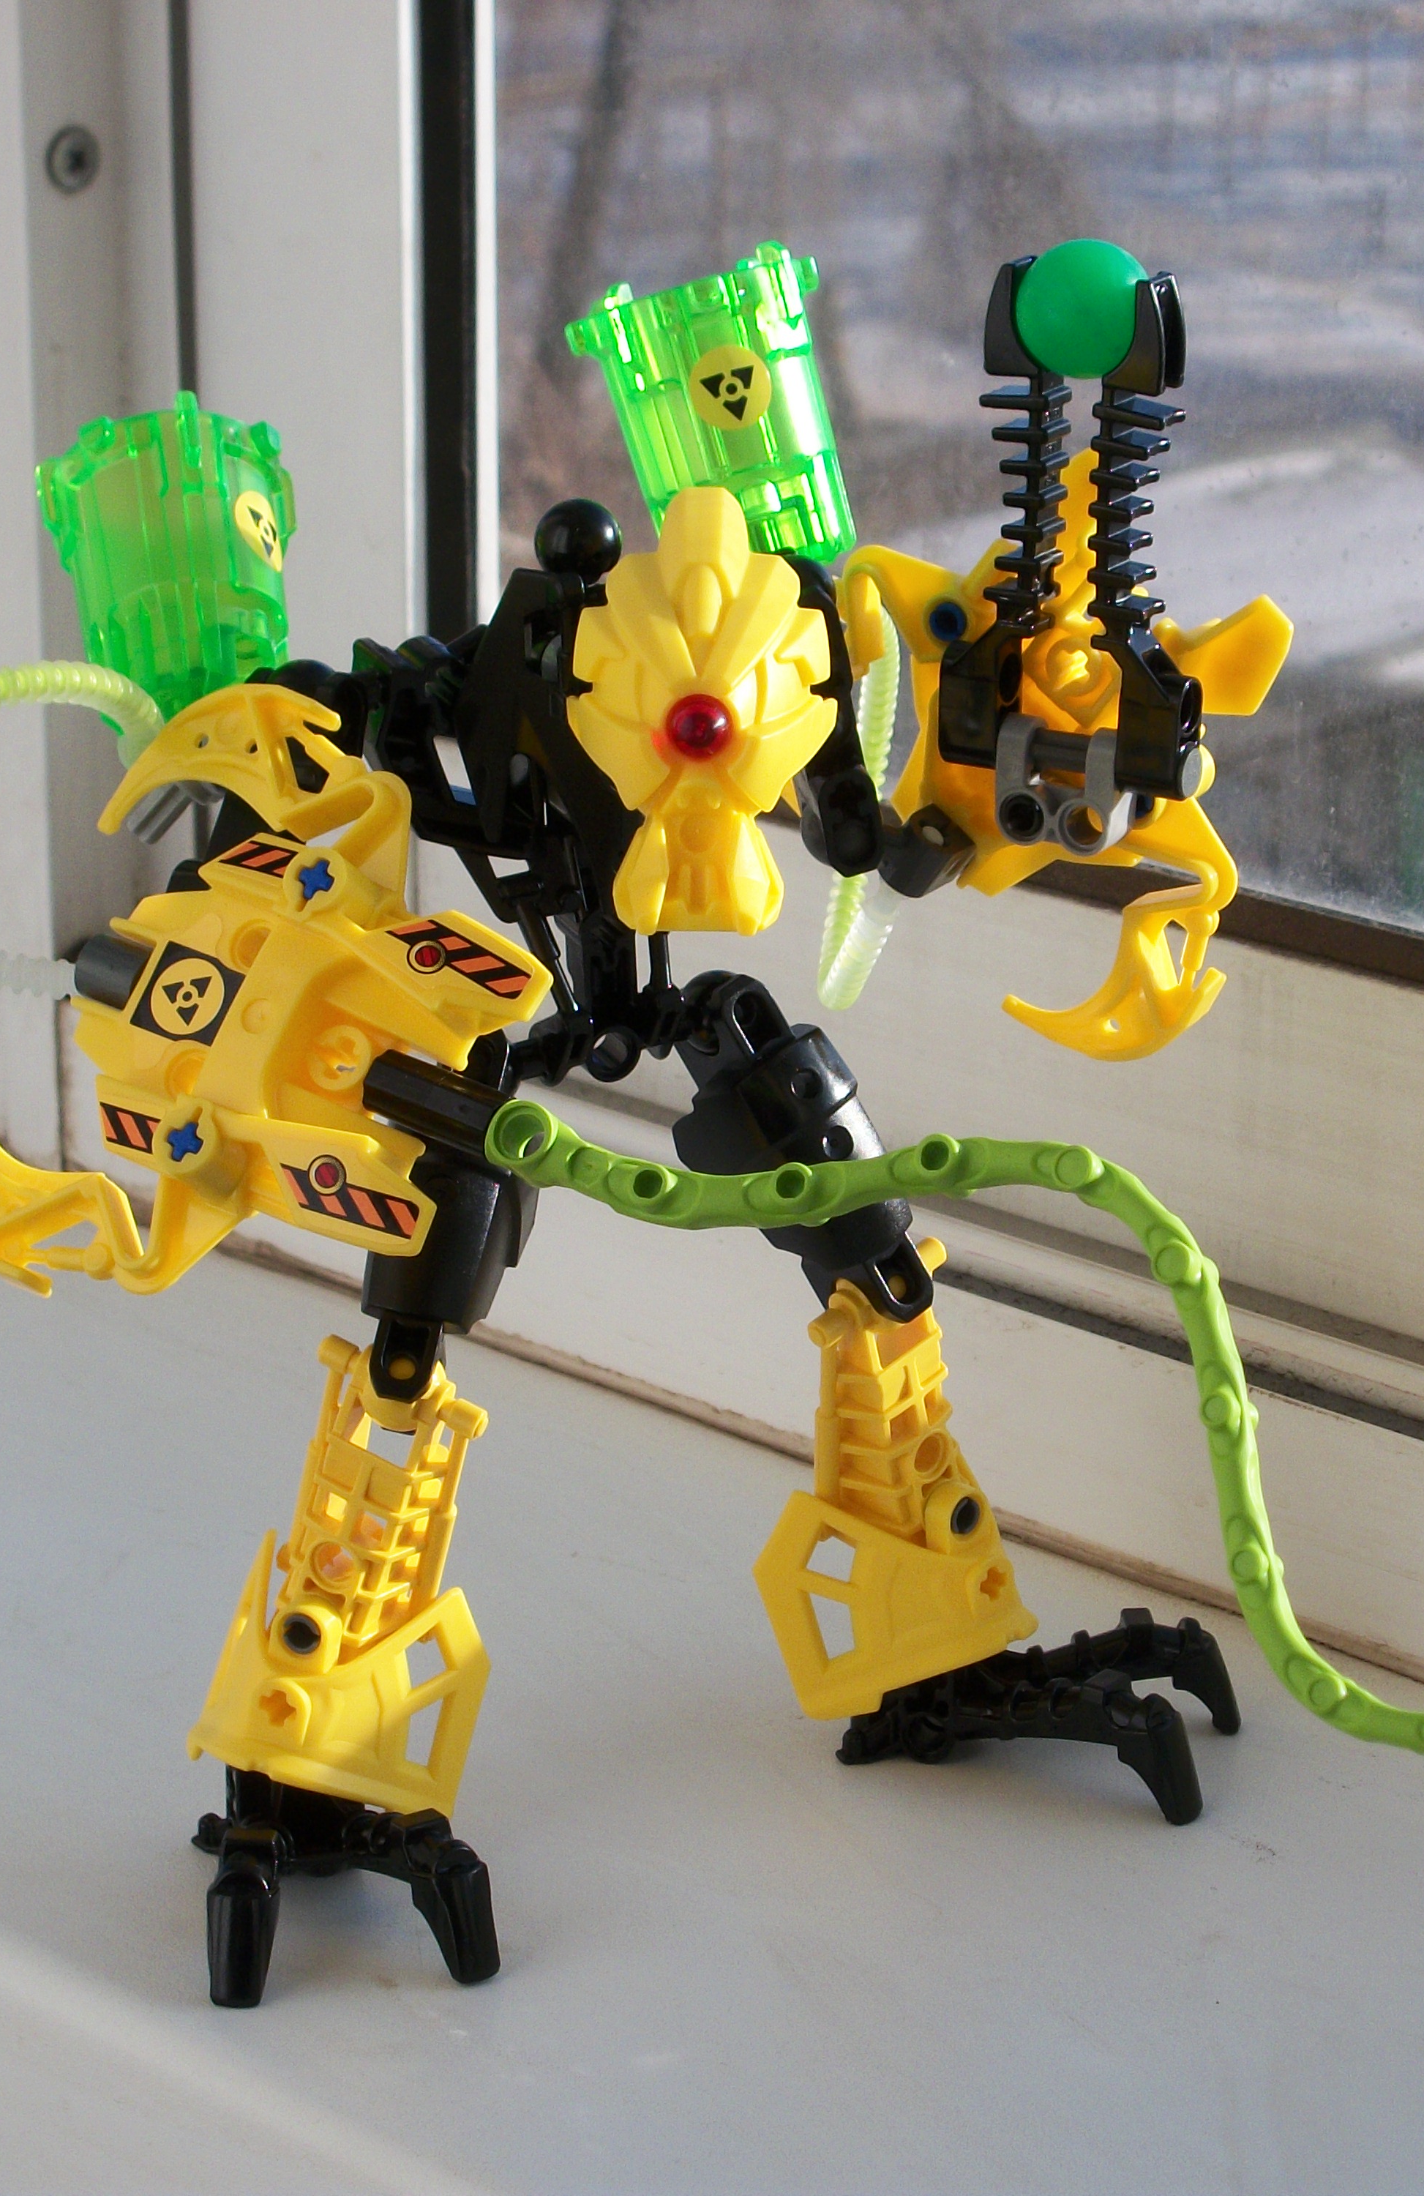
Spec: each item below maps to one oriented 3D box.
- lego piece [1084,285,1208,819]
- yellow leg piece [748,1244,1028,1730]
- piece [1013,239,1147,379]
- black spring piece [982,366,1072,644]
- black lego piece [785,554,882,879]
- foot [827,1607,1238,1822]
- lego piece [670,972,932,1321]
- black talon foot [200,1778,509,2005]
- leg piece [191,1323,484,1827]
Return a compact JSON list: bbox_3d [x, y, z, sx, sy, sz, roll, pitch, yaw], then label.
[{"bbox_3d":[0.049,-0.063,0.652,0.011,0.058,0.008,10,20,28],"label":"lego piece"},{"bbox_3d":[0.026,0.044,0.702,0.027,0.054,0.040,29,42,32],"label":"yellow leg piece"},{"bbox_3d":[0.042,-0.090,0.655,0.016,0.016,0.016,0,18,0],"label":"piece"},{"bbox_3d":[0.036,-0.068,0.659,0.009,0.029,0.006,10,20,28],"label":"black spring piece"},{"bbox_3d":[0.014,-0.044,0.666,0.012,0.039,0.014,0,-22,-16],"label":"black lego piece"},{"bbox_3d":[0.039,0.072,0.710,0.048,0.021,0.035,5,18,14],"label":"foot"},{"bbox_3d":[0.011,0.006,0.693,0.016,0.048,0.020,-37,16,-33],"label":"lego piece"},{"bbox_3d":[-0.045,0.085,0.668,0.035,0.021,0.048,-4,18,-11],"label":"black talon foot"},{"bbox_3d":[-0.044,0.055,0.677,0.040,0.054,0.027,21,30,10],"label":"leg piece"}]

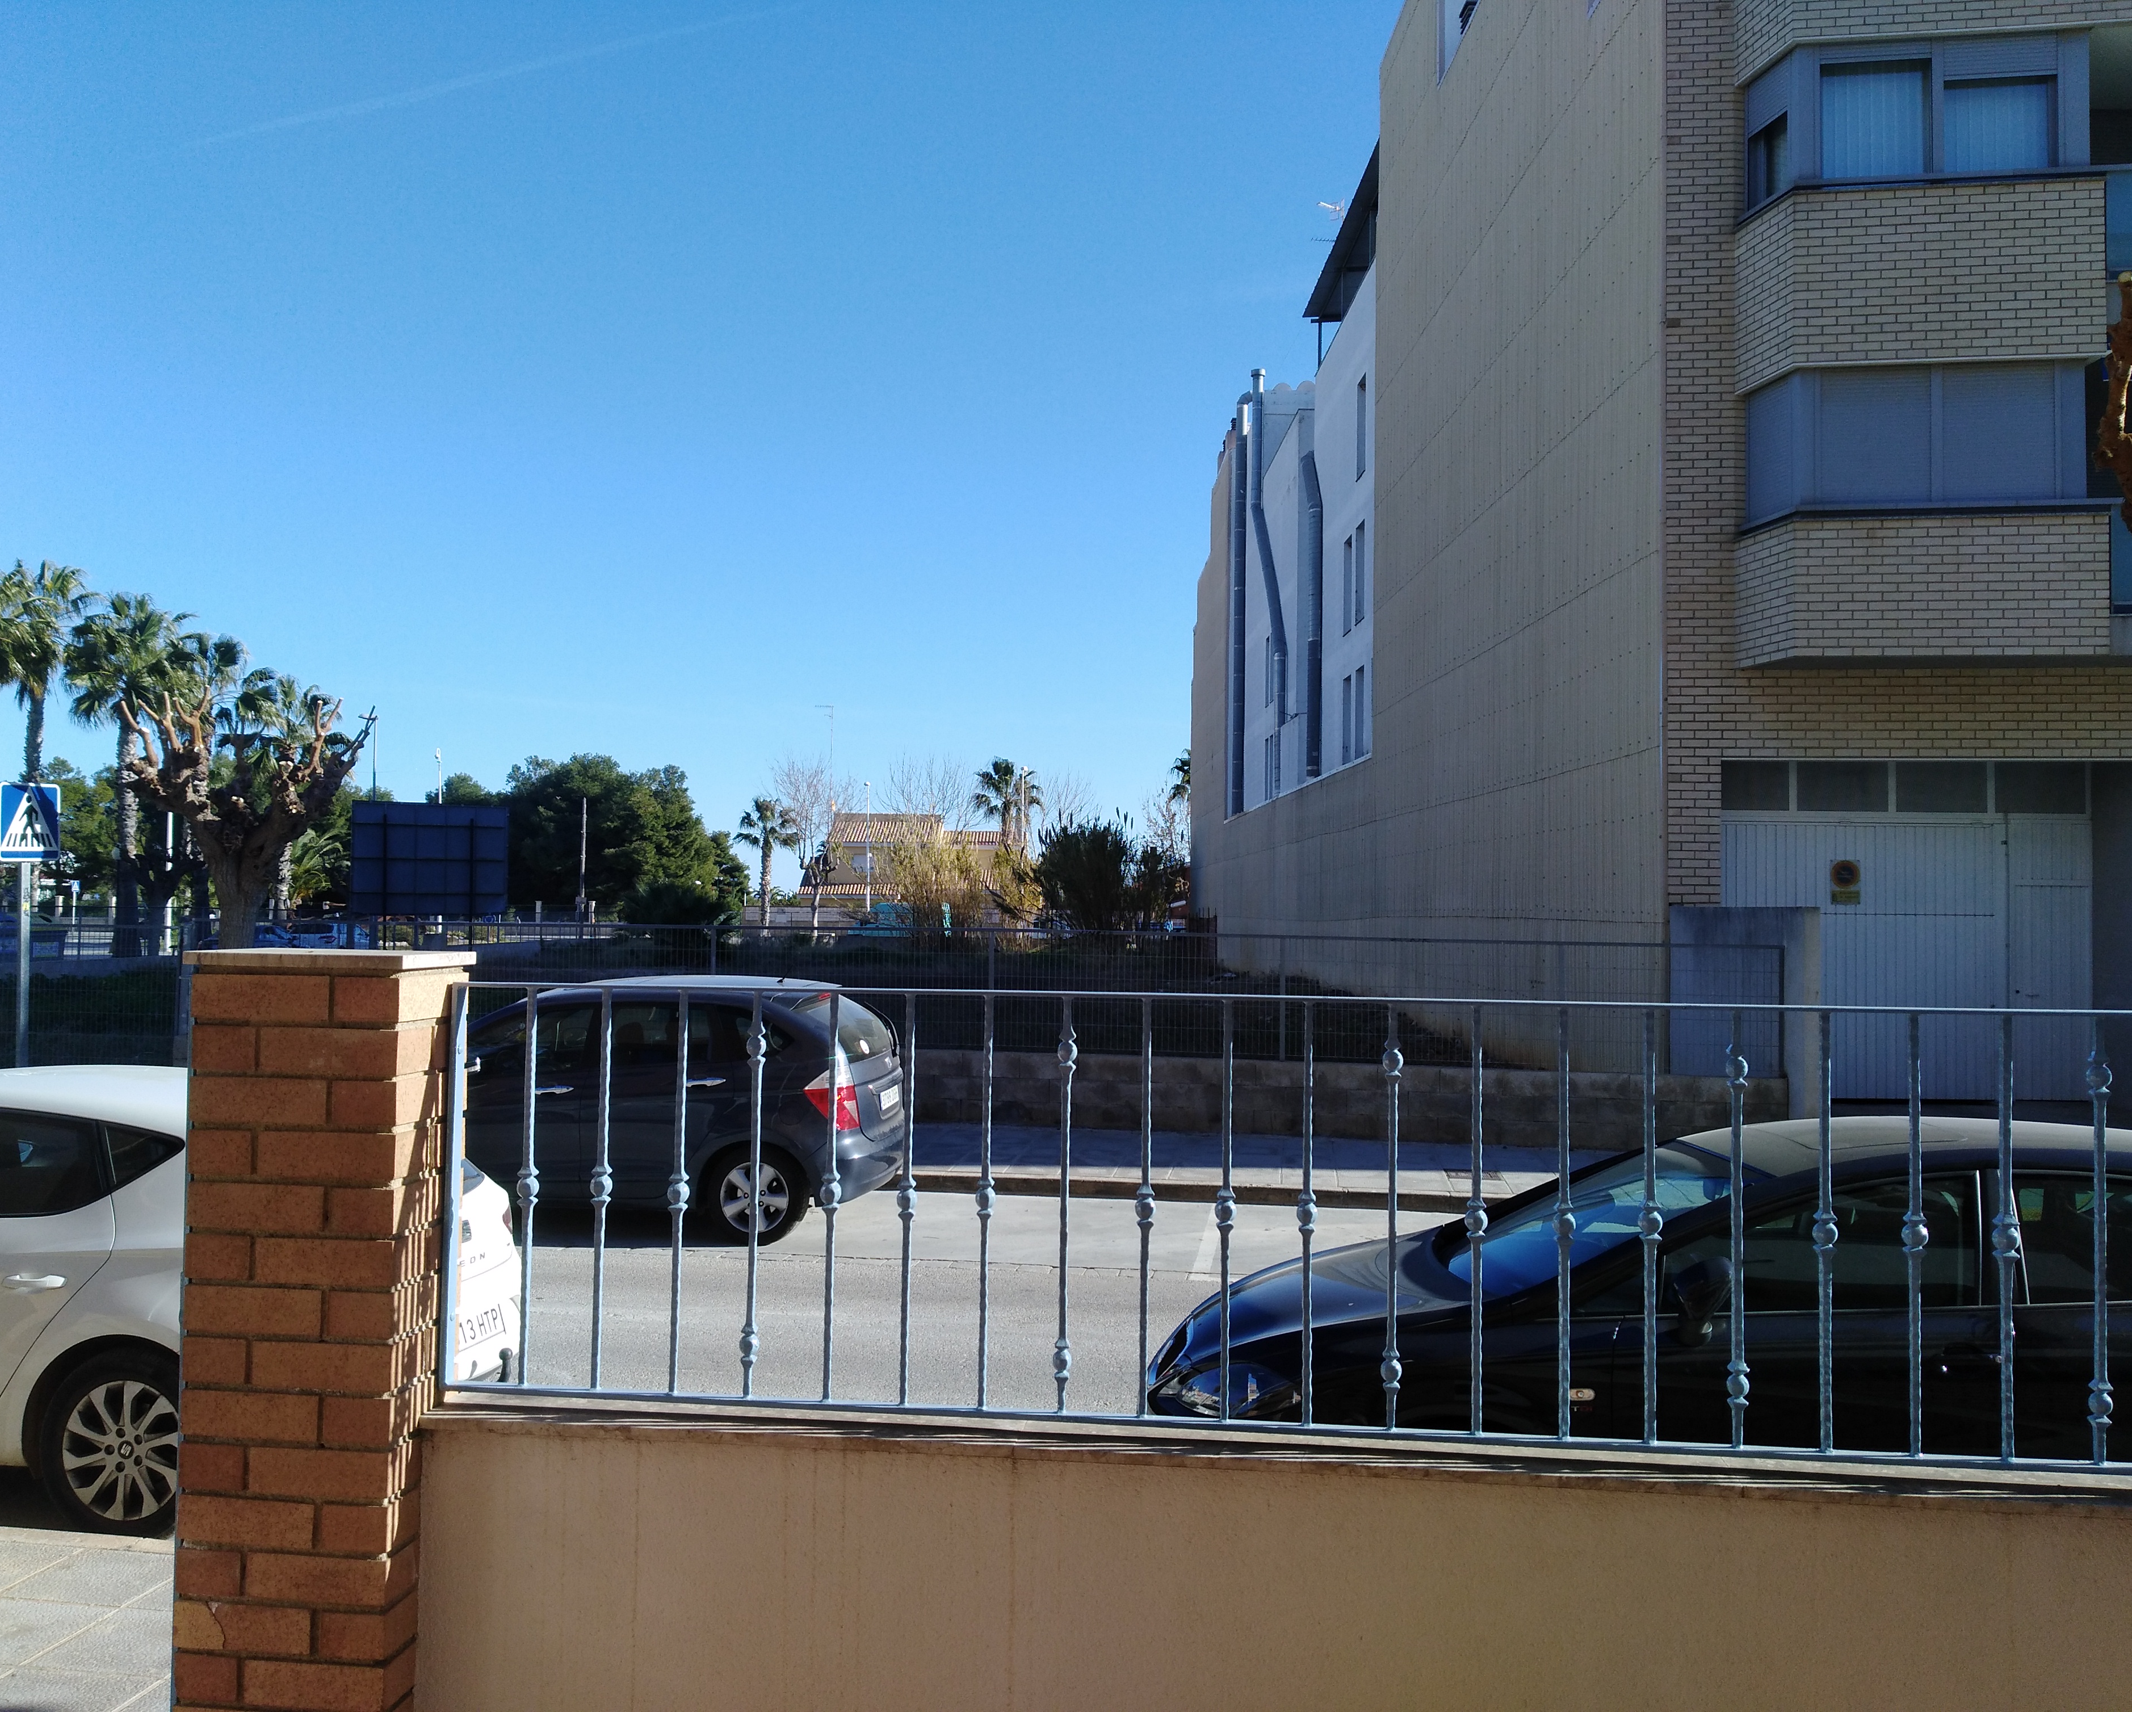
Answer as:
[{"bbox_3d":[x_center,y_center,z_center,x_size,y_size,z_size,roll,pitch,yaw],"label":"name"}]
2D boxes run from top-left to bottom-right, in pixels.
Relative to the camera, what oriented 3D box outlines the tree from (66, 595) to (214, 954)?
[{"bbox_3d":[-23.359,-1.701,42.848,3.300,9.680,3.300,2,-2,-29],"label":"tree"}]

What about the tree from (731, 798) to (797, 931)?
[{"bbox_3d":[-15.787,0.805,89.878,3.400,7.800,3.400,1,-2,-10],"label":"tree"}]

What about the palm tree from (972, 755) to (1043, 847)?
[{"bbox_3d":[-3.127,-0.127,87.846,3.500,9.830,3.500,1,-2,-2],"label":"palm tree"}]

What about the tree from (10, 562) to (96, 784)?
[{"bbox_3d":[-28.427,-2.483,47.820,2.500,11.440,2.500,2,-2,-31],"label":"tree"}]

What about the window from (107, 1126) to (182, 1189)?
[{"bbox_3d":[-3.040,0.986,5.670,0.300,0.210,0.070,0,-2,6],"label":"window"}]

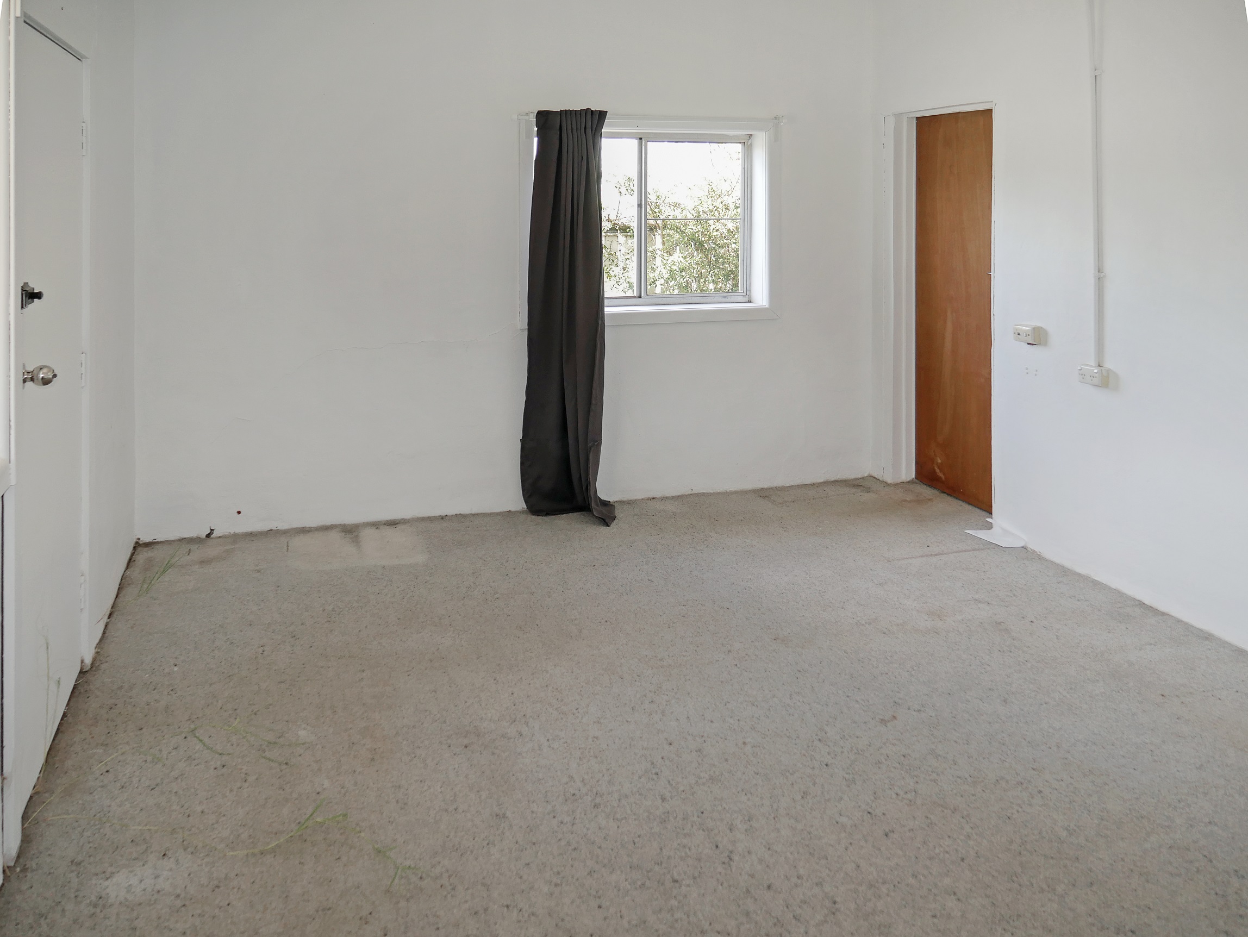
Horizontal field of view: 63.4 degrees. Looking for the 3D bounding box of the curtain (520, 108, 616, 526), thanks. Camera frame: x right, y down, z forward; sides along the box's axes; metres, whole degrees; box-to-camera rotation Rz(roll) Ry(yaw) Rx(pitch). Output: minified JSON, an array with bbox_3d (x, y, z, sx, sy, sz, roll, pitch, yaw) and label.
[{"bbox_3d":[-0.280,-0.782,5.131,0.460,2.080,0.170,-1,4,-17],"label":"curtain"}]

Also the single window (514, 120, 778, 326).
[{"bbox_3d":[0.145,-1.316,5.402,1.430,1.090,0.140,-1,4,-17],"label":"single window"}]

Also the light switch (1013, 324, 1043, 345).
[{"bbox_3d":[1.810,-0.601,4.530,0.042,0.073,0.120,-1,4,-18],"label":"light switch"}]

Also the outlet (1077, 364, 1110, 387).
[{"bbox_3d":[1.937,-0.383,4.164,0.042,0.073,0.120,-1,4,-18],"label":"outlet"}]

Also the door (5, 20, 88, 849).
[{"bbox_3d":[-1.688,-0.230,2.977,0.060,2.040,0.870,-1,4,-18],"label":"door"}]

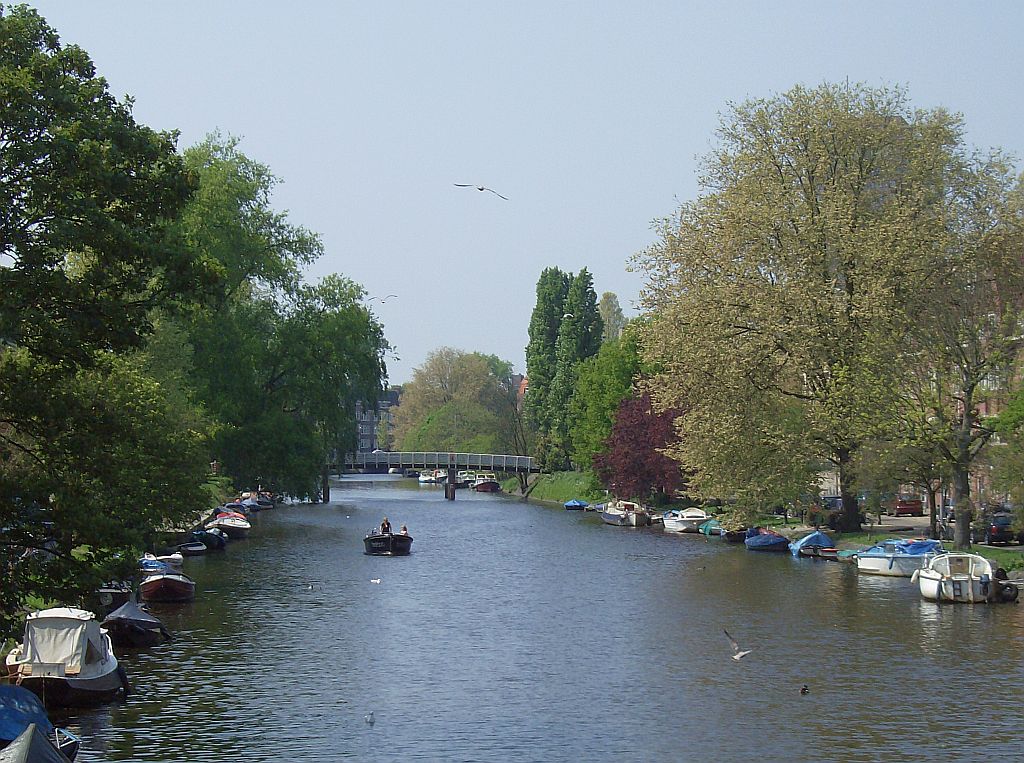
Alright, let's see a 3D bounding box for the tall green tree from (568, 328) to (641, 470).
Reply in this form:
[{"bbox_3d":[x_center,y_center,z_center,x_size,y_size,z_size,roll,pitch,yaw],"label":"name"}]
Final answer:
[{"bbox_3d":[8.645,1.748,270.012,7.000,13.100,6.800,0,-1,0],"label":"tall green tree"}]

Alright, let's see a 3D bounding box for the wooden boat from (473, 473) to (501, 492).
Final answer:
[{"bbox_3d":[-2.618,10.465,302.861,2.450,1.850,7.000,0,-1,-12],"label":"wooden boat"}]

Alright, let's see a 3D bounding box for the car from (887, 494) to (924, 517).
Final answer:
[{"bbox_3d":[25.369,7.969,190.888,1.700,1.420,4.150,0,-1,-3],"label":"car"}]

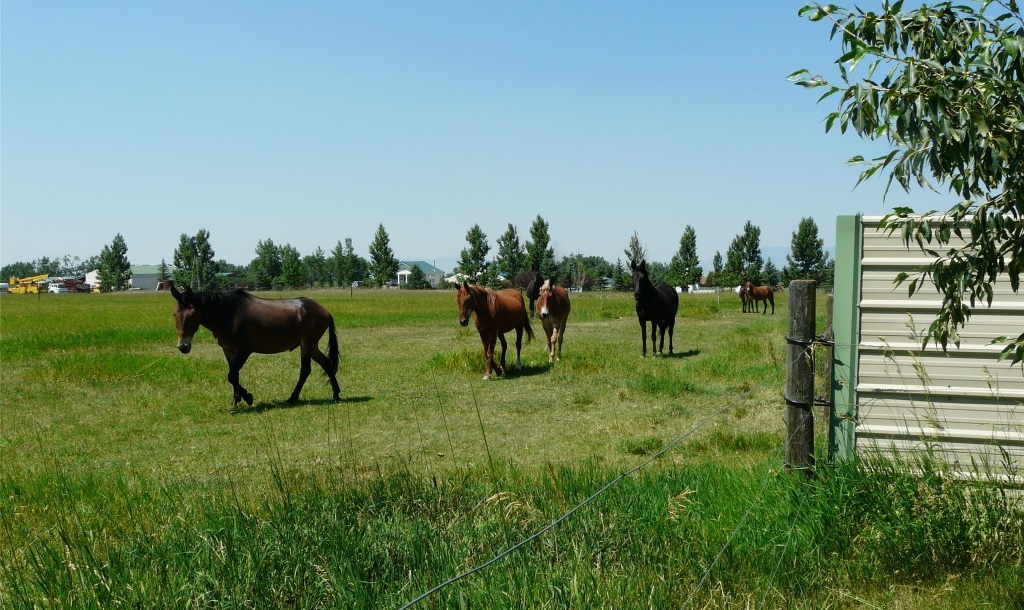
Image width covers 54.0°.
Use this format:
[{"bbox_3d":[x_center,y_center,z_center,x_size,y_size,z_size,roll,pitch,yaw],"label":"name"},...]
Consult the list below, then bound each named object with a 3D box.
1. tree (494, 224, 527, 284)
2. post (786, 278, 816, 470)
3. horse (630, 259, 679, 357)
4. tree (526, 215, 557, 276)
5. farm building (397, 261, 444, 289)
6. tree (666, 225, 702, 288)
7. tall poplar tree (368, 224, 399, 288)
[{"bbox_3d":[-0.298,-9.843,200.000,6.200,12.700,6.200,0,1,0],"label":"tree"},{"bbox_3d":[2.161,0.552,7.500,0.205,1.480,0.205,0,1,0],"label":"post"},{"bbox_3d":[3.078,0.075,21.500,0.600,2.070,2.300,1,1,25],"label":"horse"},{"bbox_3d":[5.866,-10.638,200.000,6.000,14.300,6.000,0,1,0],"label":"tree"},{"bbox_3d":[-22.490,-6.804,232.000,11.500,6.300,11.500,0,1,18],"label":"farm building"},{"bbox_3d":[32.586,-9.067,190.000,6.500,11.900,6.500,0,1,0],"label":"tree"},{"bbox_3d":[-26.191,-9.987,205.000,6.100,13.200,6.100,0,1,0],"label":"tall poplar tree"}]

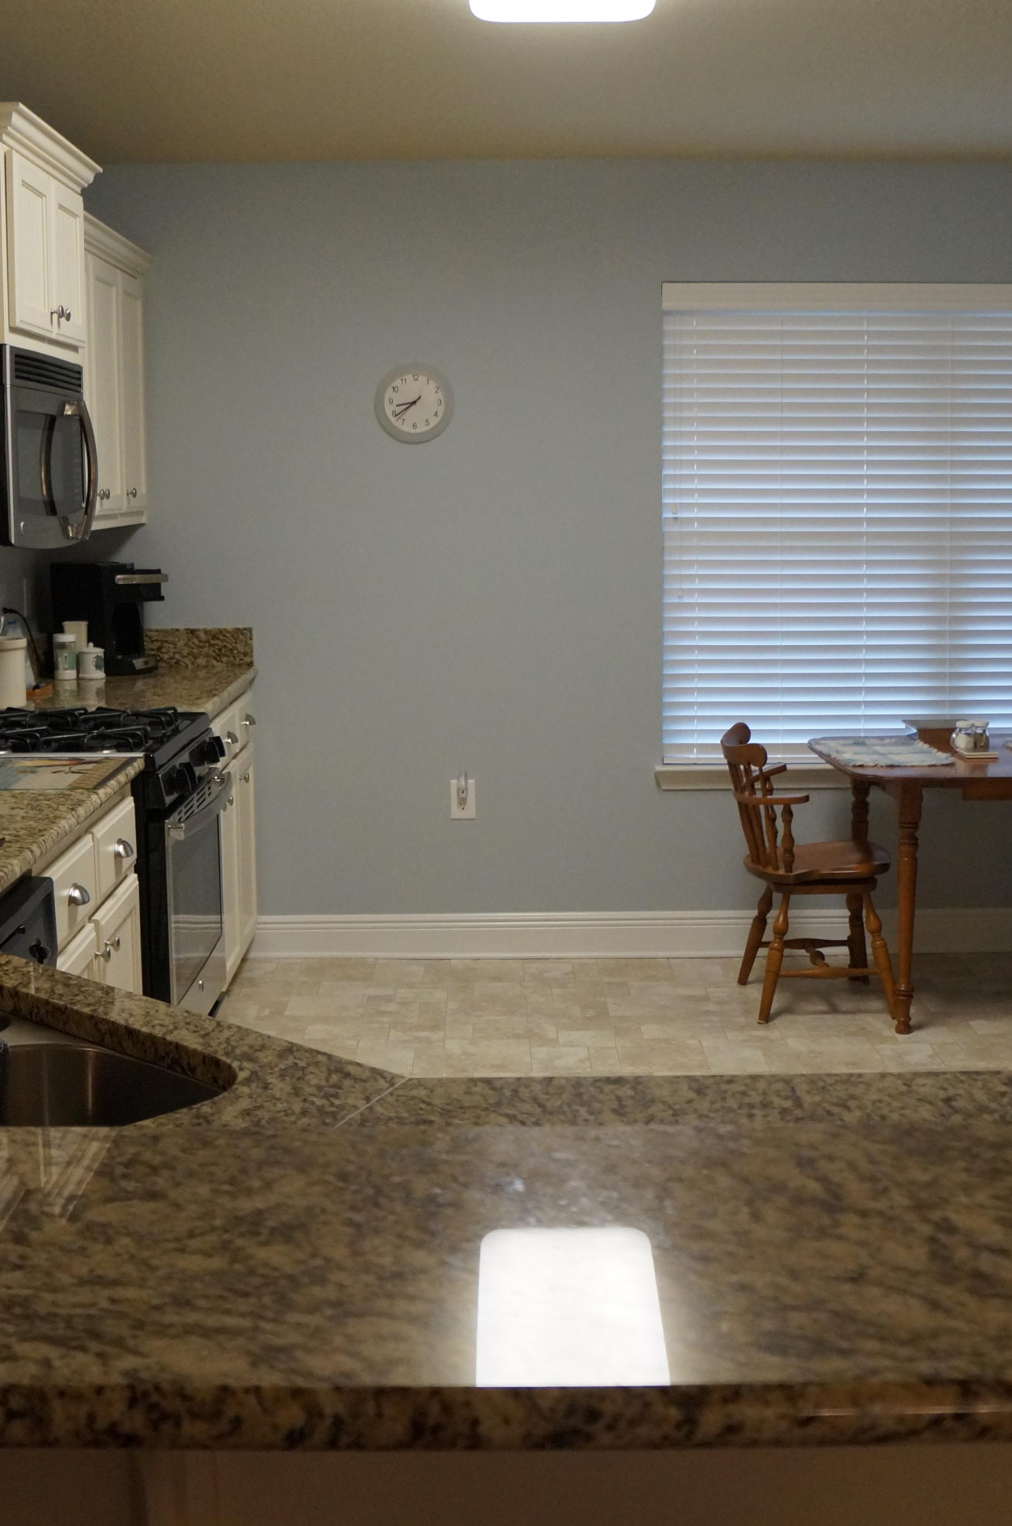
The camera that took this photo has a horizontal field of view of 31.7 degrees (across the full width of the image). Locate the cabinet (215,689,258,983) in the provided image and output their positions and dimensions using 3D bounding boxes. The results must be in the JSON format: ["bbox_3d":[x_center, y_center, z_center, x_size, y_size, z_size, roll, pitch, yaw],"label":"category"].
[{"bbox_3d":[-1.083,0.271,5.062,0.630,0.870,1.040,0,9,-1],"label":"cabinet"}]

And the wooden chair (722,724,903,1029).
[{"bbox_3d":[0.855,0.297,5.074,0.490,0.790,0.510,-1,9,-4],"label":"wooden chair"}]

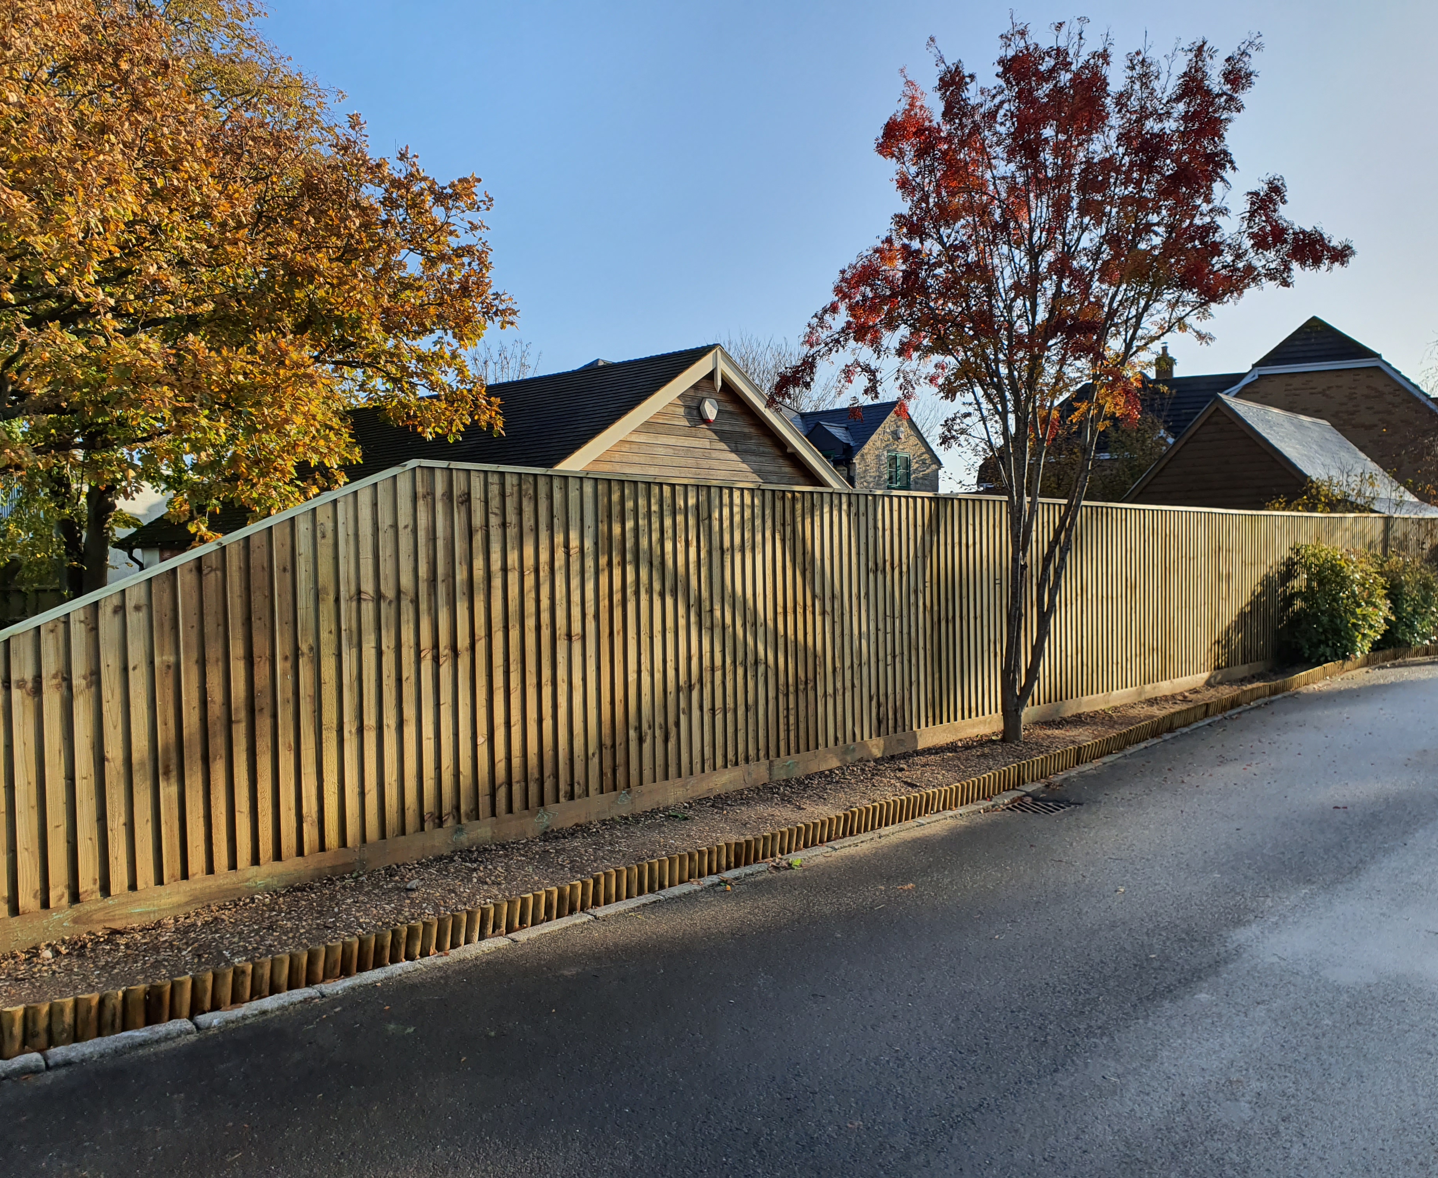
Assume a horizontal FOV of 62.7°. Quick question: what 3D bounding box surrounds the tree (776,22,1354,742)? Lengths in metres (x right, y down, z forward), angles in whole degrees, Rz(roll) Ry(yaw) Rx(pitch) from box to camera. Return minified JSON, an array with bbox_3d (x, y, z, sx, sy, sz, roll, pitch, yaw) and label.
[{"bbox_3d":[2.596,-1.551,8.850,4.300,5.420,4.000,-1,1,0],"label":"tree"}]

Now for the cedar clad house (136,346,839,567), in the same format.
[{"bbox_3d":[-3.518,-0.806,18.187,9.700,4.570,7.440,1,2,43],"label":"cedar clad house"}]

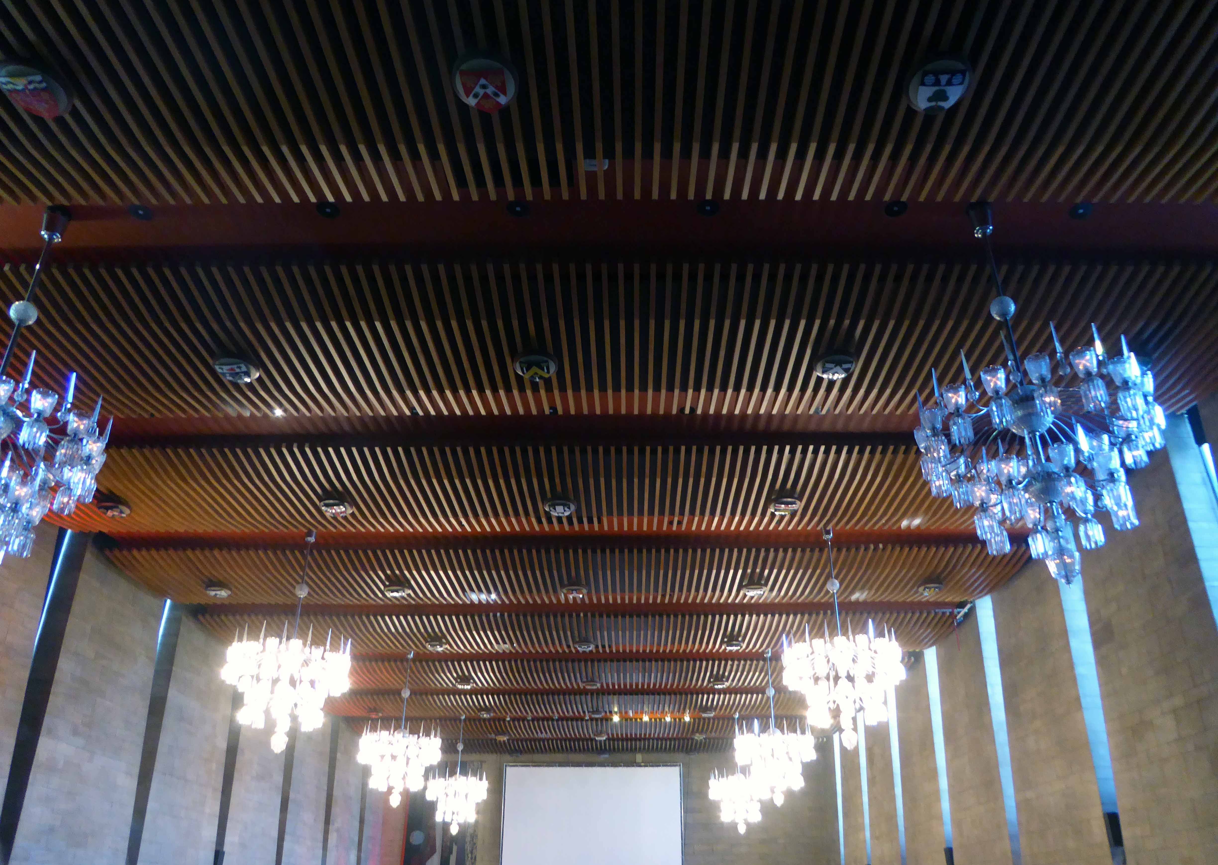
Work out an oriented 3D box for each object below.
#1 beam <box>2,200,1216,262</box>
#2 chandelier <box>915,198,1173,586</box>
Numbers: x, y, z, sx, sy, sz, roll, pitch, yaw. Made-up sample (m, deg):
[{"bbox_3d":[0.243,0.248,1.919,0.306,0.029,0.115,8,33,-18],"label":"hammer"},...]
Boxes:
[{"bbox_3d":[-0.805,-1.854,7.587,14.145,0.293,0.966,0,-29,2],"label":"beam"},{"bbox_3d":[3.131,-0.457,6.715,1.777,3.341,1.777,0,-29,2],"label":"chandelier"}]

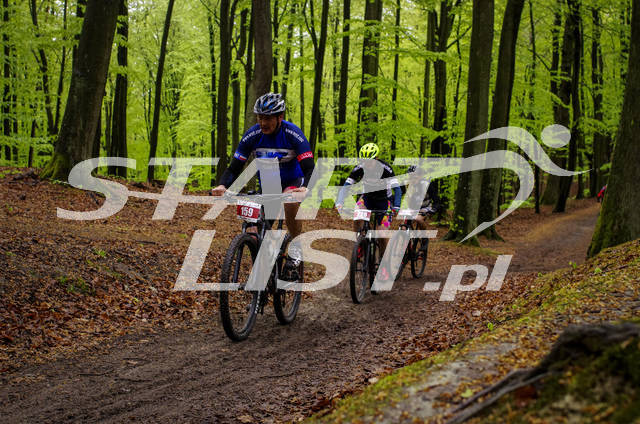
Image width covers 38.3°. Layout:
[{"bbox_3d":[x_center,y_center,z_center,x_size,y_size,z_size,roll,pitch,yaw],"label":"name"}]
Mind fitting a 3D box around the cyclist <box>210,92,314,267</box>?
[{"bbox_3d":[-0.395,-0.125,6.930,0.730,1.520,0.900,2,1,14],"label":"cyclist"}]

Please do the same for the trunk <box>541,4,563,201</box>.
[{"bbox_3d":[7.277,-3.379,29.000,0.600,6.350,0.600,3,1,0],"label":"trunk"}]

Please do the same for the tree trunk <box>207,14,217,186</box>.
[{"bbox_3d":[-2.940,-3.048,25.000,0.240,4.760,0.240,1,1,0],"label":"tree trunk"}]

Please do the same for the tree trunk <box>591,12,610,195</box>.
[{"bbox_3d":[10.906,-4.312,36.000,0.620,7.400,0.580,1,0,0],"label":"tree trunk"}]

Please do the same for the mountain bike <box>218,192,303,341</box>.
[{"bbox_3d":[-0.425,0.365,6.750,0.680,1.050,1.800,2,0,16],"label":"mountain bike"}]

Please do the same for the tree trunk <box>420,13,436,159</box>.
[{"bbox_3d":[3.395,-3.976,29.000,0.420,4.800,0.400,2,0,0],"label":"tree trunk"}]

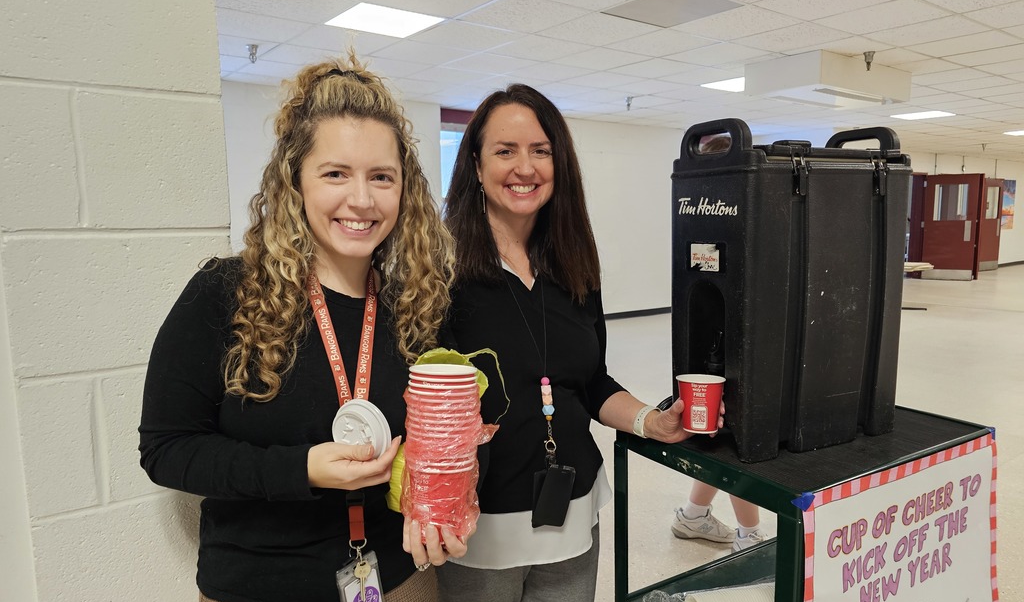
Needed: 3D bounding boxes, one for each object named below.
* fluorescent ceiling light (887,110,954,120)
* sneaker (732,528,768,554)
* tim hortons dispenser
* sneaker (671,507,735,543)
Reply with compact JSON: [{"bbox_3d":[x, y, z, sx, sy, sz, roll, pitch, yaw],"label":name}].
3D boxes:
[{"bbox_3d":[5.125,-2.328,8.505,0.610,0.060,0.610,-6,9,-36],"label":"fluorescent ceiling light"},{"bbox_3d":[1.002,0.983,2.611,0.110,0.120,0.300,-7,10,-42],"label":"sneaker"},{"bbox_3d":[0.545,-0.034,1.350,0.424,0.613,0.234,-4,8,-25],"label":"tim hortons dispenser"},{"bbox_3d":[0.838,0.945,2.916,0.300,0.120,0.110,0,7,7],"label":"sneaker"}]

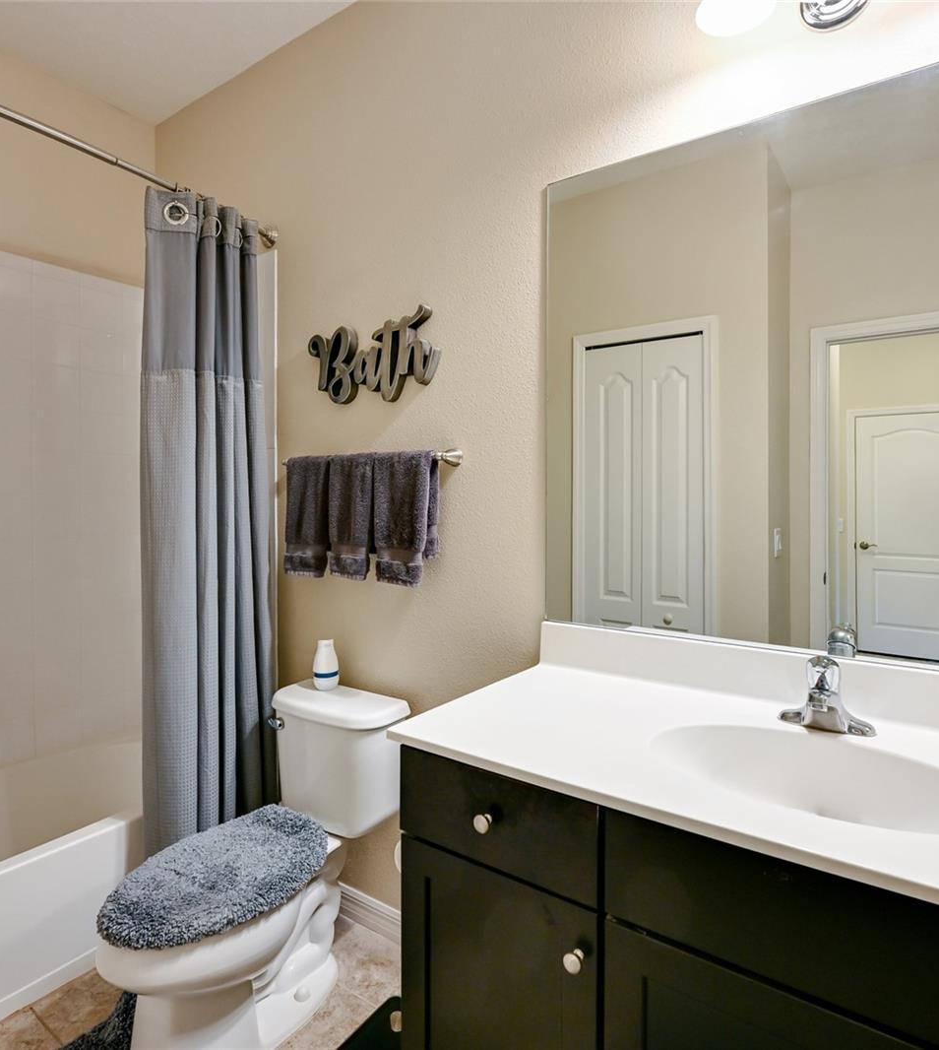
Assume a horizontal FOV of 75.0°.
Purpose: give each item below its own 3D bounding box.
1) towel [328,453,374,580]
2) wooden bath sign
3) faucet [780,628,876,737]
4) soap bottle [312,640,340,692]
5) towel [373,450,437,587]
[{"bbox_3d":[-0.327,-0.024,1.768,0.180,0.356,0.070,1,2,35],"label":"towel"},{"bbox_3d":[-0.294,-0.482,1.806,0.518,0.244,0.030,1,2,35],"label":"wooden bath sign"},{"bbox_3d":[0.595,0.285,1.029,0.148,0.129,0.150,1,2,35],"label":"faucet"},{"bbox_3d":[-0.429,0.417,1.833,0.077,0.142,0.077,0,1,0],"label":"soap bottle"},{"bbox_3d":[-0.167,-0.018,1.654,0.203,0.355,0.070,1,2,35],"label":"towel"}]

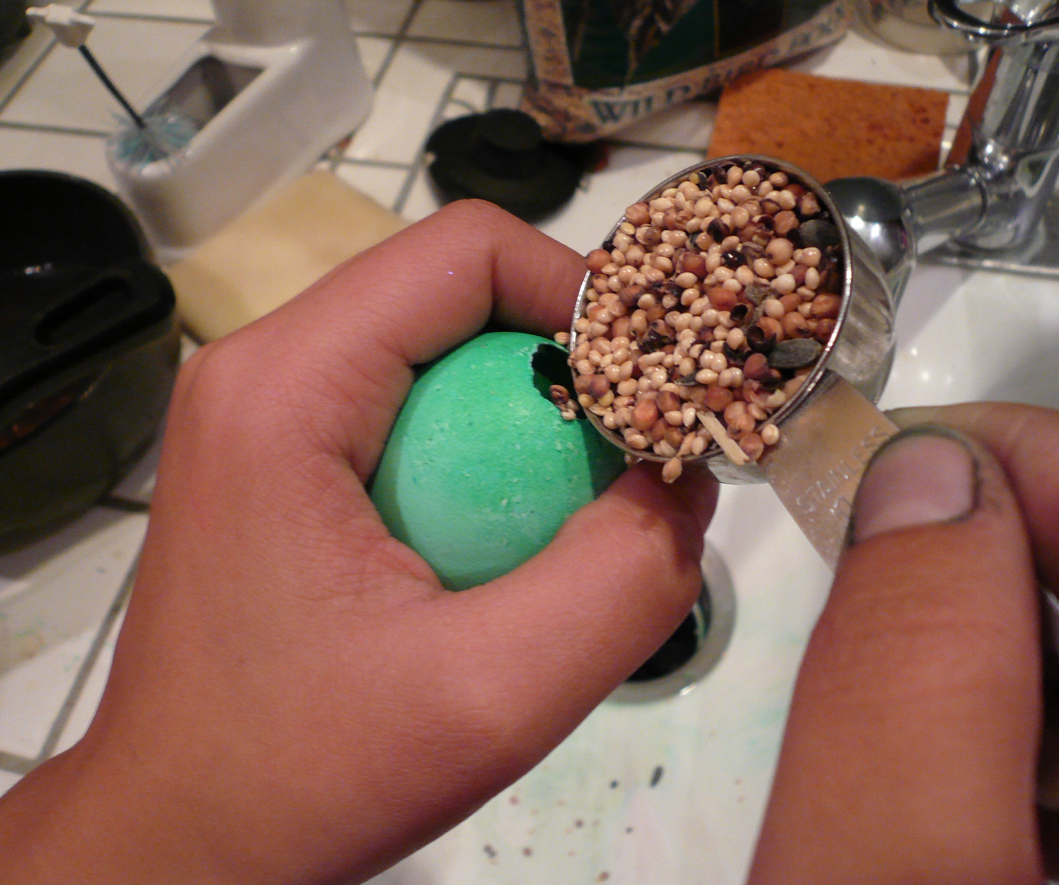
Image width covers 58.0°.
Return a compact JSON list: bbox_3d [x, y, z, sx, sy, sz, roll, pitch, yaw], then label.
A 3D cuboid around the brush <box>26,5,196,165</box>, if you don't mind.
[{"bbox_3d":[-0.189,-0.159,0.445,0.035,0.100,0.034,-6,62,12],"label":"brush"}]

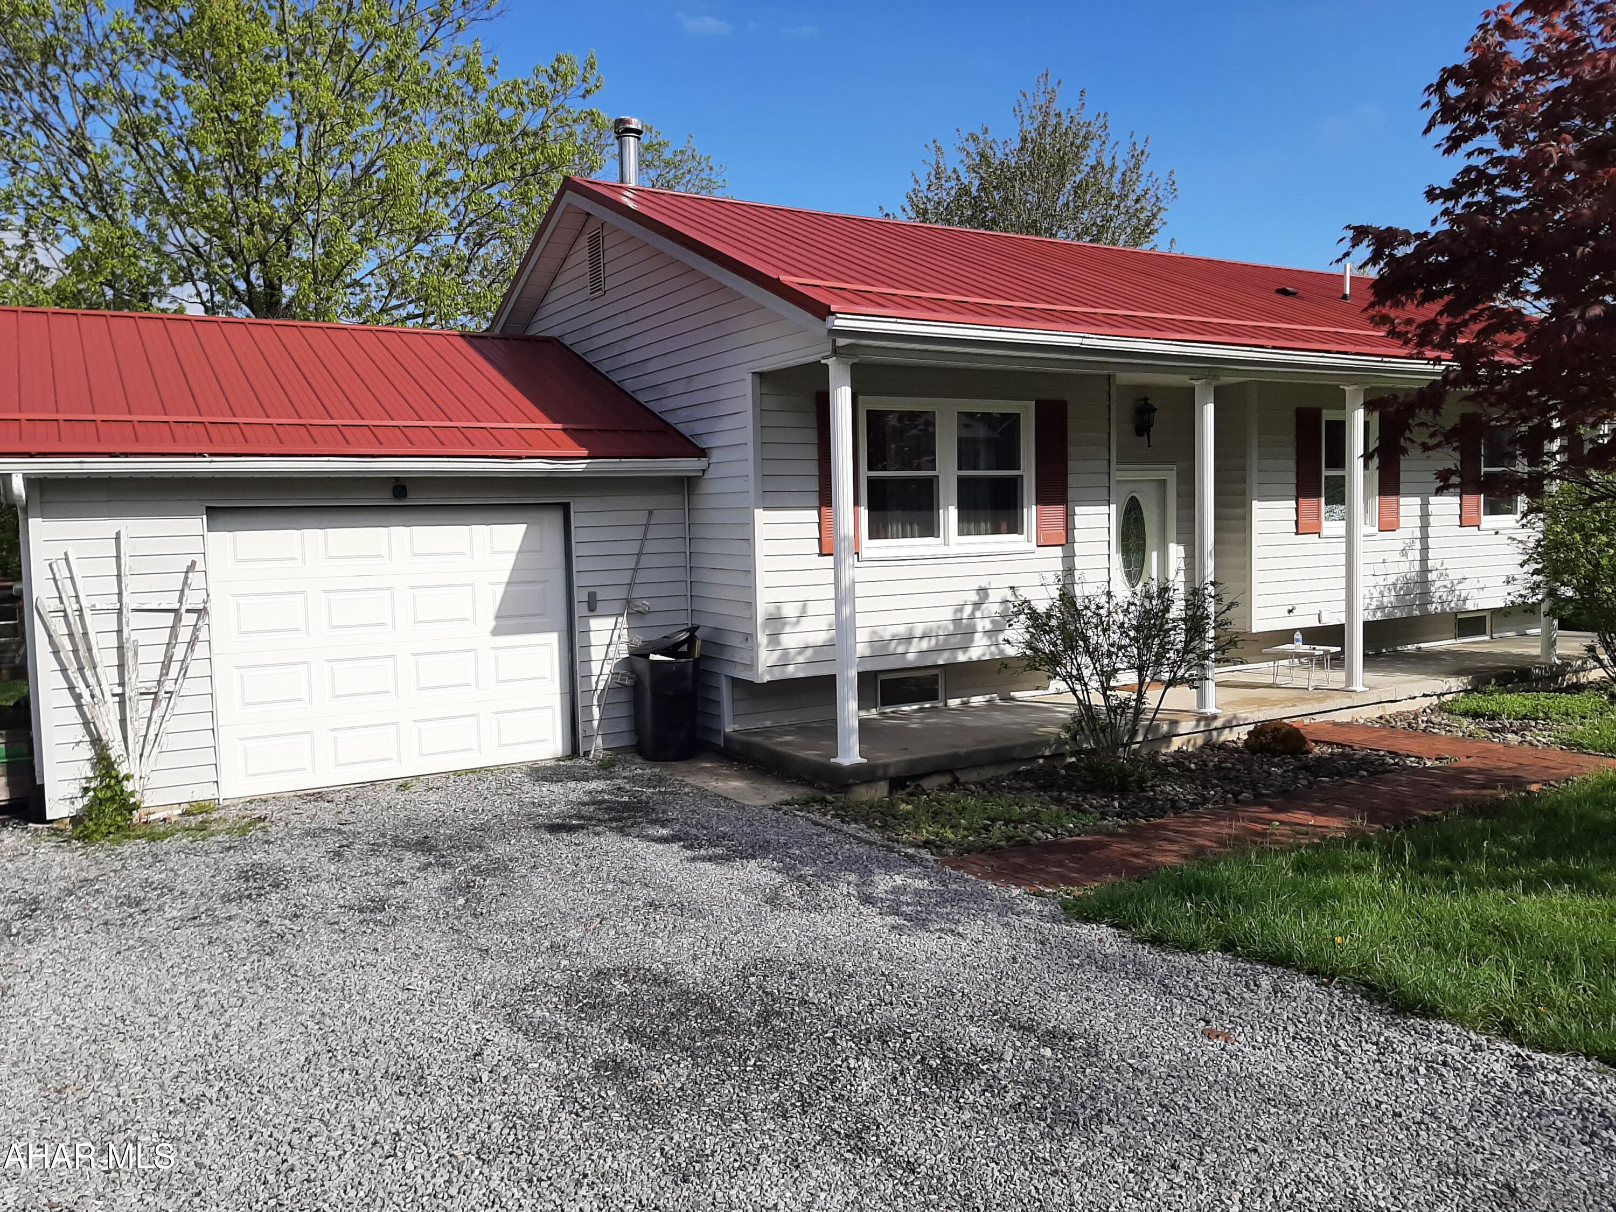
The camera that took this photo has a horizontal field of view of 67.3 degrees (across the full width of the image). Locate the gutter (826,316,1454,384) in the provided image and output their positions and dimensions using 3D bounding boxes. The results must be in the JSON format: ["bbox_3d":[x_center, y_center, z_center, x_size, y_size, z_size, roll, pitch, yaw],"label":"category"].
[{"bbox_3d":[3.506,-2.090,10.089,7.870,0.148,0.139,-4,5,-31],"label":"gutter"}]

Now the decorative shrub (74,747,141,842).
[{"bbox_3d":[-4.629,1.165,8.006,0.436,0.554,0.495,-4,5,-31],"label":"decorative shrub"}]

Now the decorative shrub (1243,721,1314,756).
[{"bbox_3d":[3.765,1.014,9.714,0.554,0.277,0.535,-4,5,-31],"label":"decorative shrub"}]

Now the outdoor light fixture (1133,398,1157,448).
[{"bbox_3d":[3.490,-1.895,12.519,0.208,0.510,0.247,-4,5,-31],"label":"outdoor light fixture"}]

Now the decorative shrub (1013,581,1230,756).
[{"bbox_3d":[2.420,0.498,9.364,1.703,1.435,1.584,-1,4,0],"label":"decorative shrub"}]

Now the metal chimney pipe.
[{"bbox_3d":[-1.852,-4.666,12.660,0.282,0.801,0.282,-4,5,-31],"label":"metal chimney pipe"}]

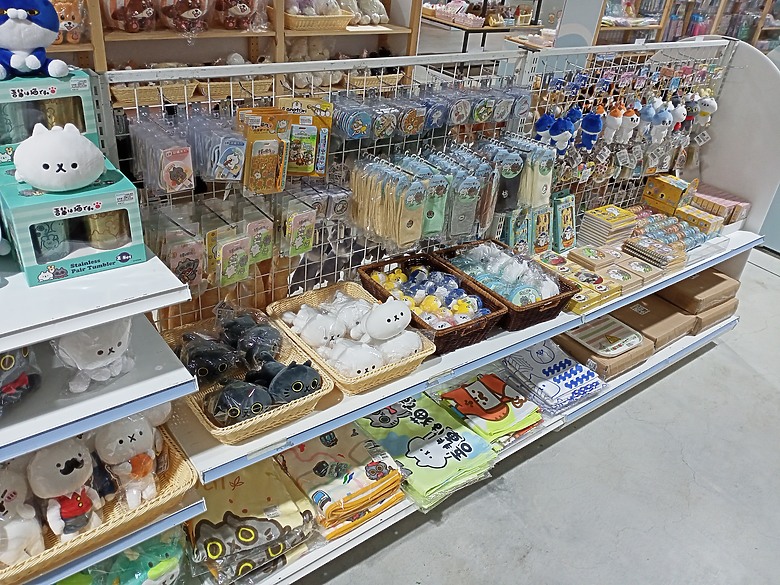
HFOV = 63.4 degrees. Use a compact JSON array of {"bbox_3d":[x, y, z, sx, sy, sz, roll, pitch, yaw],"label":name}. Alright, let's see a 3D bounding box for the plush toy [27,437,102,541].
[{"bbox_3d":[-0.577,0.344,1.124,0.085,0.195,0.098,11,27,39],"label":"plush toy"}]

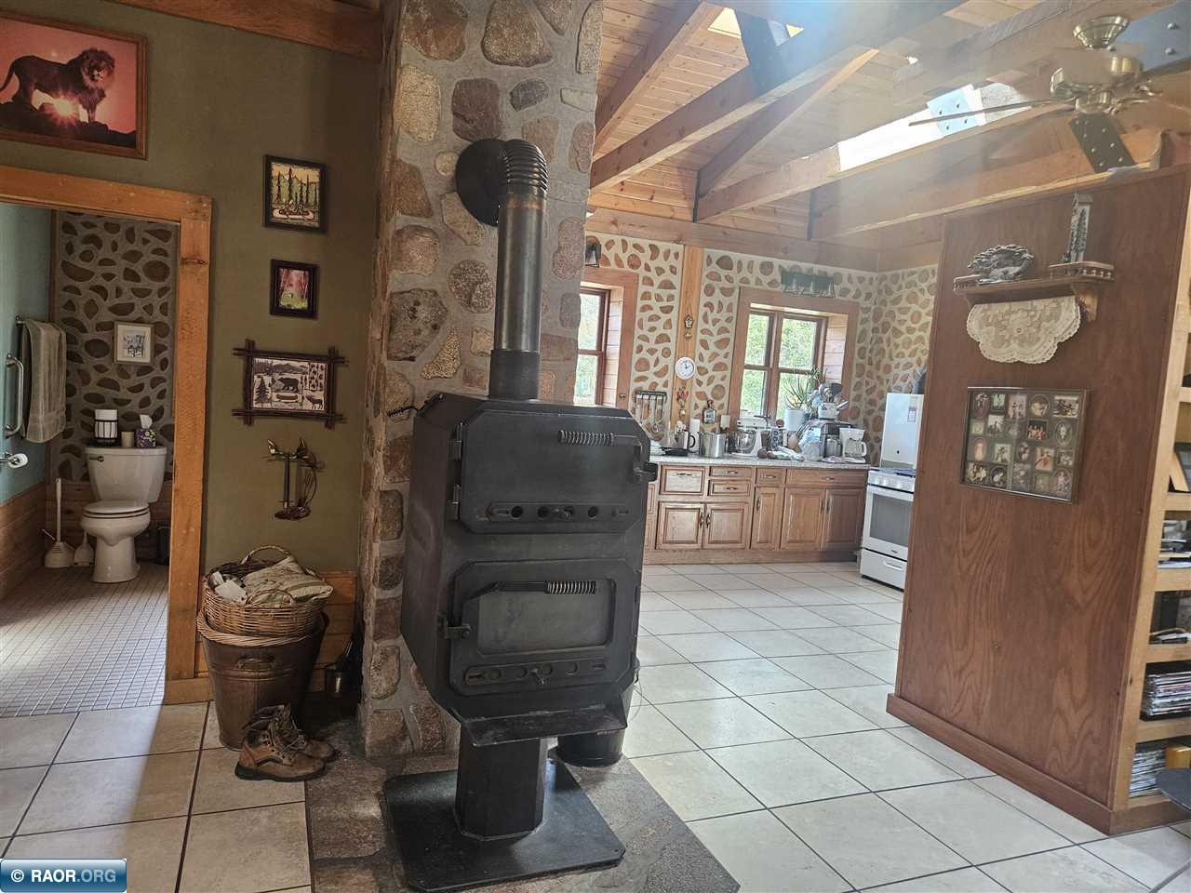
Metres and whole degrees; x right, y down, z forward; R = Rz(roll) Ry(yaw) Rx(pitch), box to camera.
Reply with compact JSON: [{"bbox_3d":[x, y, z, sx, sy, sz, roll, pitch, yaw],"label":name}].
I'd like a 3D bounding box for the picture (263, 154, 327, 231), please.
[{"bbox_3d":[-1.258,-1.057,3.324,0.239,0.284,0.024,2,4,-22],"label":"picture"}]

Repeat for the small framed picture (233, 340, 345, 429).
[{"bbox_3d":[-1.302,-0.263,3.384,0.462,0.355,0.030,2,4,-22],"label":"small framed picture"}]

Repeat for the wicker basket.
[{"bbox_3d":[-1.269,0.564,3.037,0.455,0.220,0.510,2,4,-22],"label":"wicker basket"}]

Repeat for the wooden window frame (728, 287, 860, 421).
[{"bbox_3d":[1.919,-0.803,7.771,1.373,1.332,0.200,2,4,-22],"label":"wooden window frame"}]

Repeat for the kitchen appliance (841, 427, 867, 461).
[{"bbox_3d":[2.481,-0.015,7.596,0.170,0.315,0.210,2,5,-30],"label":"kitchen appliance"}]

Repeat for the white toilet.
[{"bbox_3d":[-3.067,0.443,5.122,0.475,0.805,0.735,2,4,-22],"label":"white toilet"}]

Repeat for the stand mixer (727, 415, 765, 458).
[{"bbox_3d":[1.413,-0.099,7.304,0.360,0.365,0.220,4,4,-6],"label":"stand mixer"}]

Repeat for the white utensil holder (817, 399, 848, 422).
[{"bbox_3d":[2.230,-0.344,7.510,0.270,0.190,0.200,2,4,-22],"label":"white utensil holder"}]

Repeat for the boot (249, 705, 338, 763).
[{"bbox_3d":[-1.091,1.049,2.892,0.305,0.200,0.115,4,4,-5],"label":"boot"}]

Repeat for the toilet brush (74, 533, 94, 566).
[{"bbox_3d":[-3.451,0.623,5.366,0.140,0.360,0.135,2,4,-22],"label":"toilet brush"}]

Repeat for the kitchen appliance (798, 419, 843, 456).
[{"bbox_3d":[2.149,-0.051,7.609,0.300,0.340,0.280,2,4,-22],"label":"kitchen appliance"}]

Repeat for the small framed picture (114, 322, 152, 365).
[{"bbox_3d":[-3.164,-0.706,5.434,0.235,0.280,0.022,2,4,-22],"label":"small framed picture"}]

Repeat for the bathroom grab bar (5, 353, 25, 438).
[{"bbox_3d":[-3.324,-0.291,4.539,0.085,0.480,0.070,2,4,-22],"label":"bathroom grab bar"}]

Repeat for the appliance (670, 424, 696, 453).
[{"bbox_3d":[0.797,-0.056,7.113,0.210,0.235,0.165,3,4,-8],"label":"appliance"}]

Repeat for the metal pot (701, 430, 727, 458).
[{"bbox_3d":[1.022,-0.003,6.922,0.215,0.205,0.215,4,4,0],"label":"metal pot"}]

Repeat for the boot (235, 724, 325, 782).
[{"bbox_3d":[-1.102,1.063,2.781,0.305,0.190,0.115,3,4,-12],"label":"boot"}]

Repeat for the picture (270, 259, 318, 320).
[{"bbox_3d":[-1.277,-0.666,3.355,0.183,0.227,0.024,2,4,-22],"label":"picture"}]

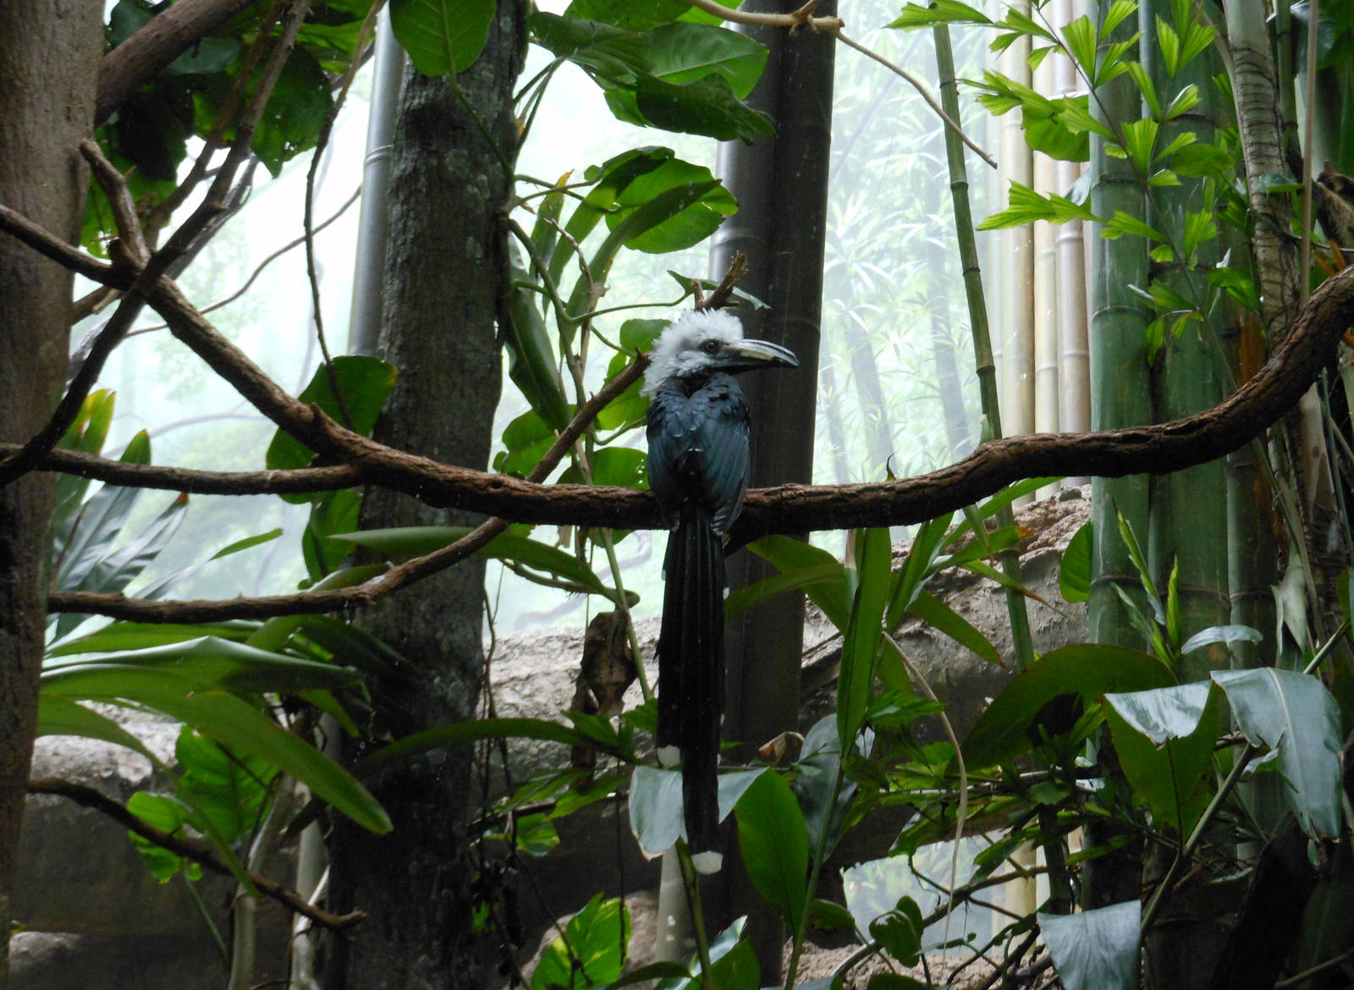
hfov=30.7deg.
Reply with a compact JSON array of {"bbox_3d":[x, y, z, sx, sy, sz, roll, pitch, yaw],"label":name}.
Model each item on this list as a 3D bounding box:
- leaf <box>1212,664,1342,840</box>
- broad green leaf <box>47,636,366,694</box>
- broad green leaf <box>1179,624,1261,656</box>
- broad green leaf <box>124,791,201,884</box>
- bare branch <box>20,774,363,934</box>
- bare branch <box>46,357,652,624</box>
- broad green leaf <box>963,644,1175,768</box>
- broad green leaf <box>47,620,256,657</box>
[{"bbox_3d":[0.706,0.304,2.900,0.156,0.199,0.090,1,-10,0],"label":"leaf"},{"bbox_3d":[-0.598,0.214,3.100,0.405,0.072,0.100,1,-10,0],"label":"broad green leaf"},{"bbox_3d":[0.737,0.198,3.350,0.106,0.044,0.065,2,-12,0],"label":"broad green leaf"},{"bbox_3d":[-0.699,0.465,3.350,0.099,0.125,0.050,1,-10,0],"label":"broad green leaf"},{"bbox_3d":[-0.606,0.450,3.100,0.424,0.192,0.100,1,-10,0],"label":"bare branch"},{"bbox_3d":[-0.399,-0.006,3.000,0.738,0.325,0.160,1,-10,0],"label":"bare branch"},{"bbox_3d":[0.491,0.266,3.100,0.276,0.157,0.110,1,-10,0],"label":"broad green leaf"},{"bbox_3d":[-0.661,0.180,3.100,0.265,0.050,0.090,1,-13,6],"label":"broad green leaf"}]

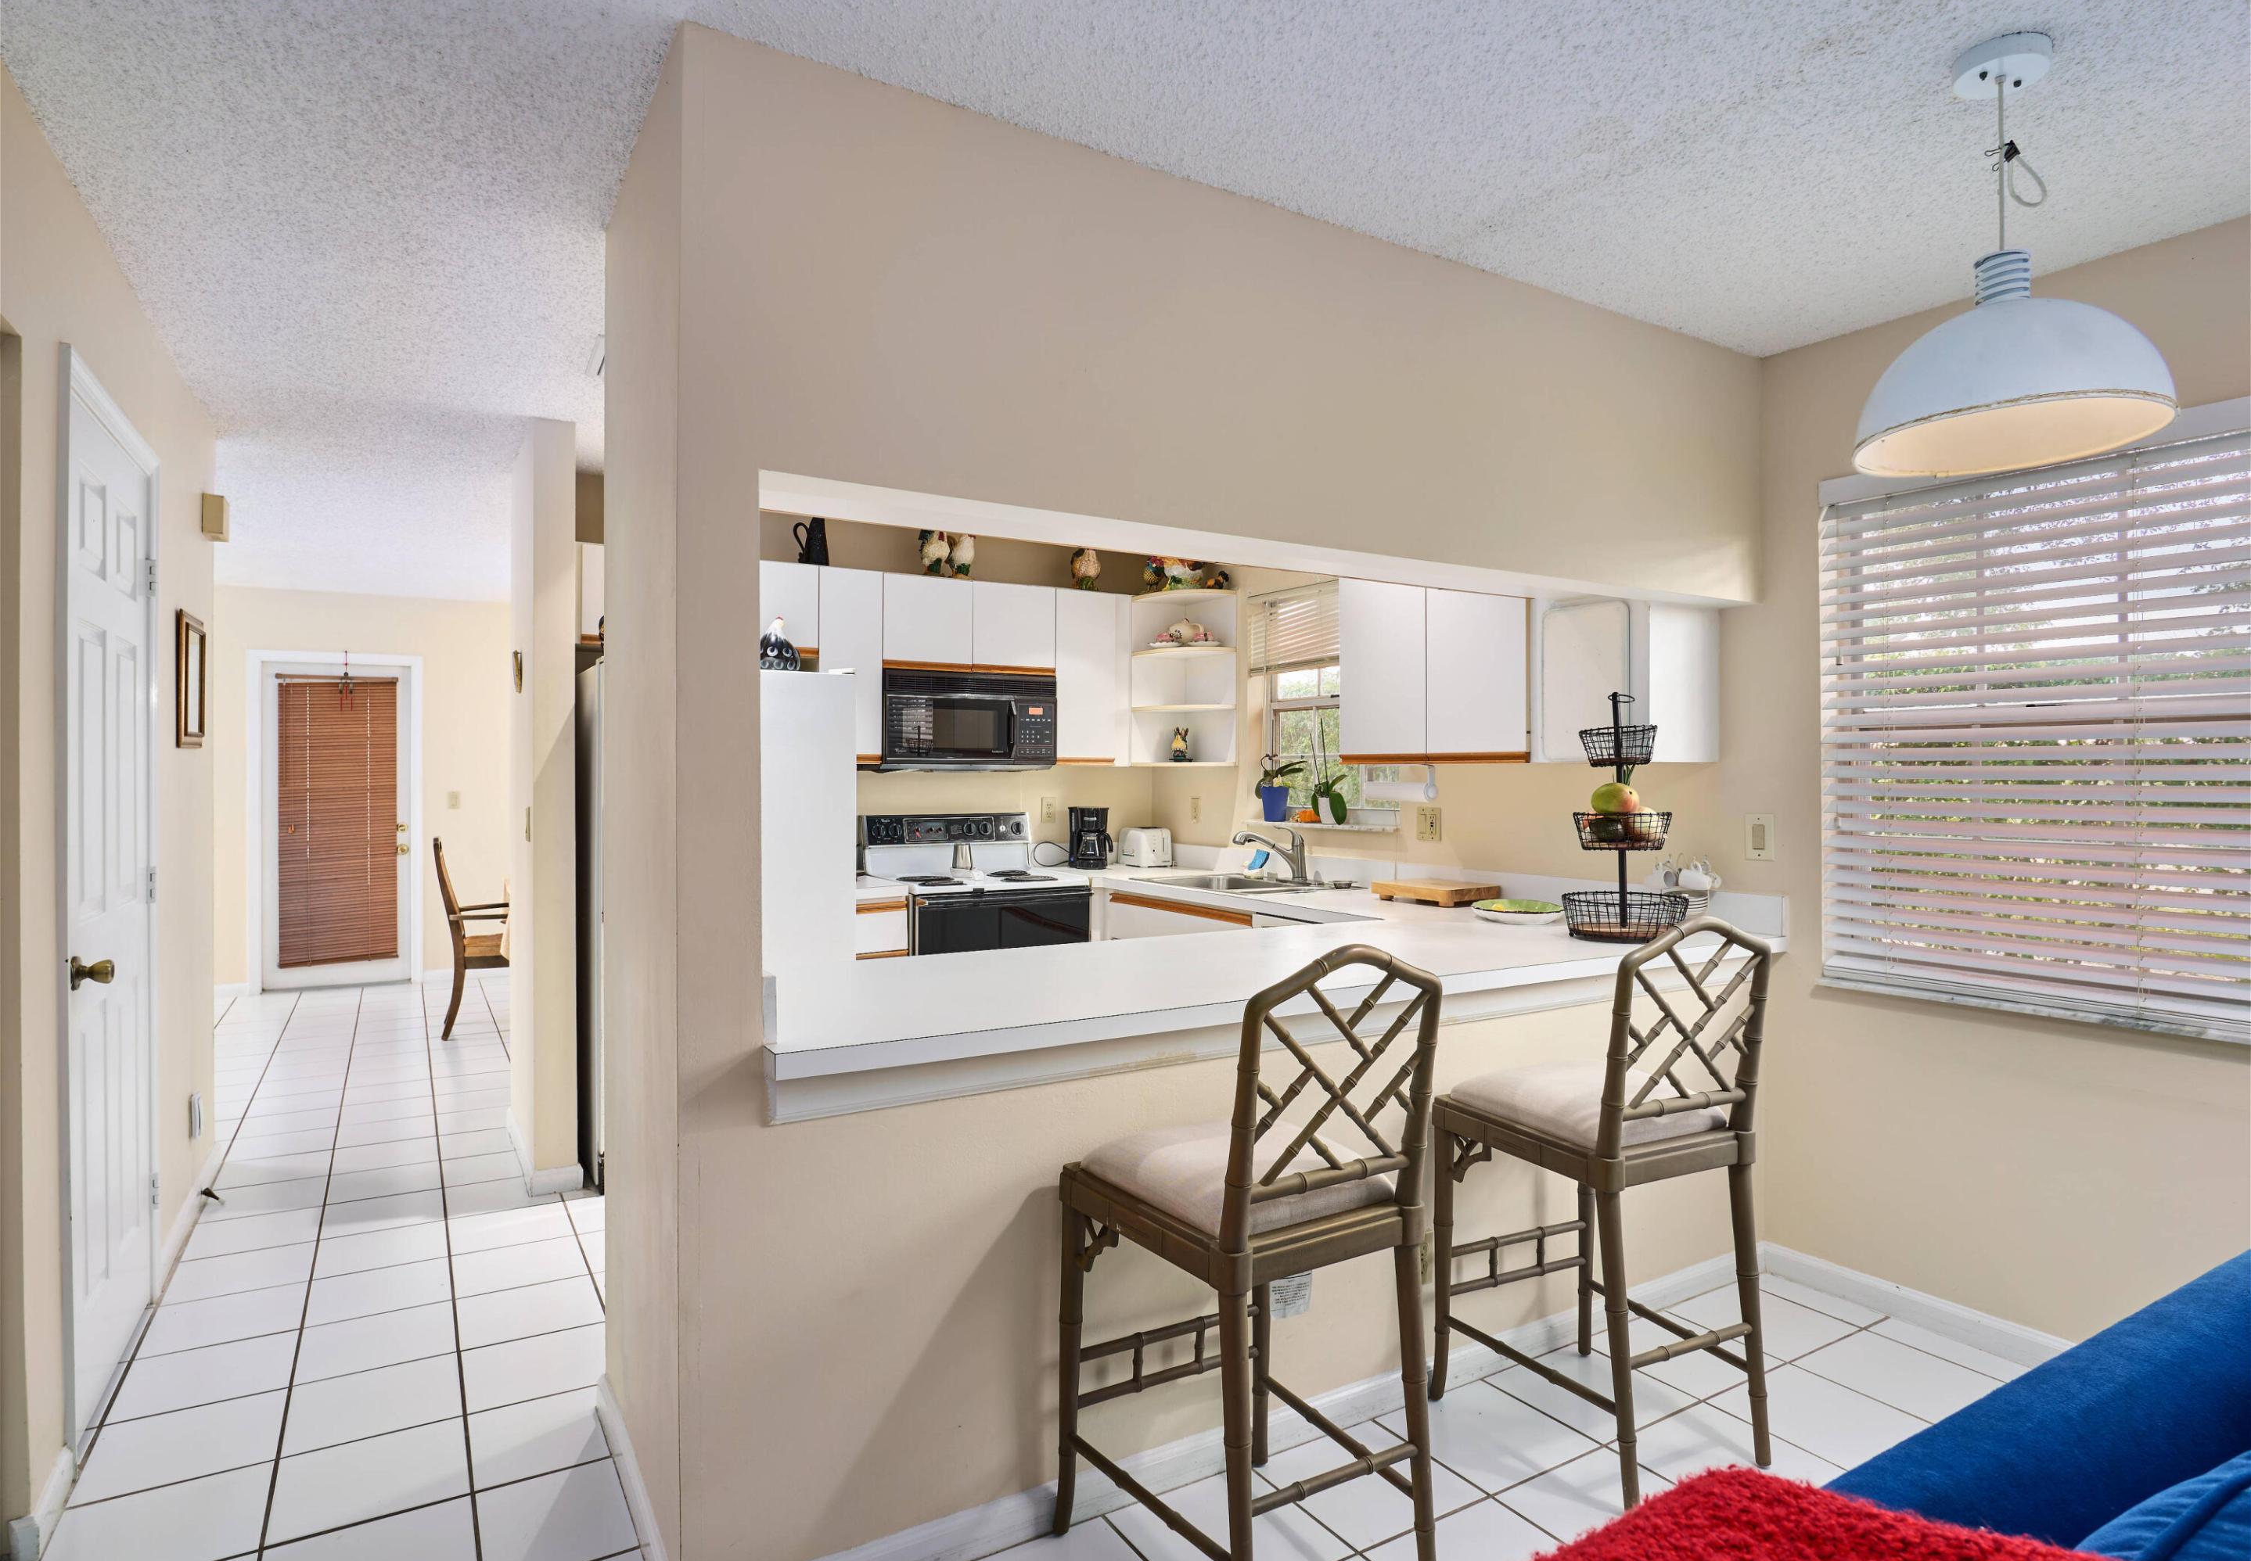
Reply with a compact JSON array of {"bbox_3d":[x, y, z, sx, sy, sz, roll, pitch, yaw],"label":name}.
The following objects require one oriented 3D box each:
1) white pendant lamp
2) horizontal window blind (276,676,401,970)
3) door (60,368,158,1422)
[{"bbox_3d":[1.368,-0.828,1.821,0.403,0.591,0.403,0,0,0],"label":"white pendant lamp"},{"bbox_3d":[-4.989,0.265,7.436,0.649,1.806,0.050,0,0,-32],"label":"horizontal window blind"},{"bbox_3d":[-2.257,0.275,2.605,0.060,2.081,0.806,0,0,-32],"label":"door"}]

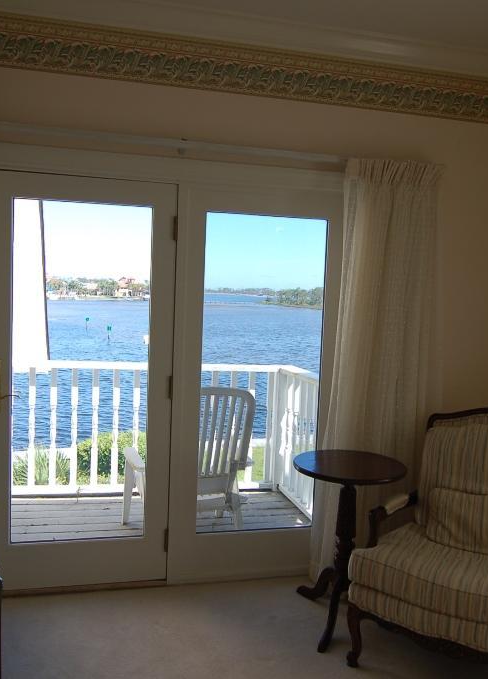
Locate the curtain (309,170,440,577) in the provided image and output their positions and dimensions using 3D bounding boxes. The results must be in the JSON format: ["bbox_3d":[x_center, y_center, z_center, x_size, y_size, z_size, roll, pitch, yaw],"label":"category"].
[{"bbox_3d":[0.714,0.176,3.255,0.621,2.183,0.120,1,5,-14],"label":"curtain"}]

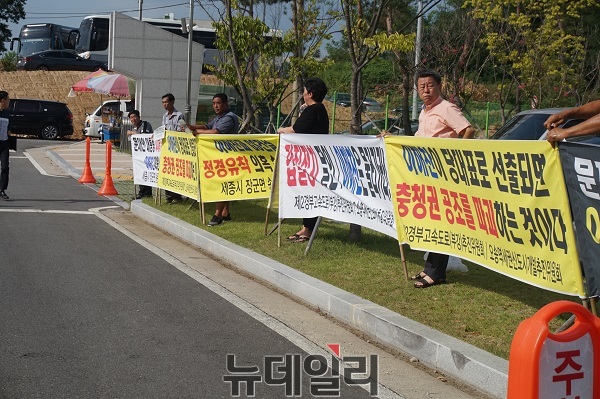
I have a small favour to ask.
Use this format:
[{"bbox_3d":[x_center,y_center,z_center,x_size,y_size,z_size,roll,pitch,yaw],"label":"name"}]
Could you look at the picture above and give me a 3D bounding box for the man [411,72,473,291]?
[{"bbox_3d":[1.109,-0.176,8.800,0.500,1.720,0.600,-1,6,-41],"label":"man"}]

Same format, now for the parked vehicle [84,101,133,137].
[{"bbox_3d":[-7.650,-3.722,51.500,5.000,1.970,1.750,2,4,-9],"label":"parked vehicle"}]

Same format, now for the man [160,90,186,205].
[{"bbox_3d":[-1.957,-0.789,17.000,0.520,1.690,0.400,6,6,38],"label":"man"}]

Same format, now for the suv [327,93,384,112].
[{"bbox_3d":[4.141,-7.273,82.000,1.820,1.450,4.650,0,6,-38],"label":"suv"}]

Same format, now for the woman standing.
[{"bbox_3d":[0.046,-0.408,11.200,0.480,1.640,0.520,3,4,0],"label":"woman standing"}]

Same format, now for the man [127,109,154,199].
[{"bbox_3d":[-2.610,-0.758,18.100,0.480,1.450,0.520,-1,6,-41],"label":"man"}]

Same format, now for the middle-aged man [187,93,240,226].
[{"bbox_3d":[-1.102,-0.510,14.000,0.580,1.670,0.550,0,5,-32],"label":"middle-aged man"}]

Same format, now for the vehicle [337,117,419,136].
[{"bbox_3d":[4.301,-3.685,61.000,4.650,1.470,1.830,1,5,-22],"label":"vehicle"}]

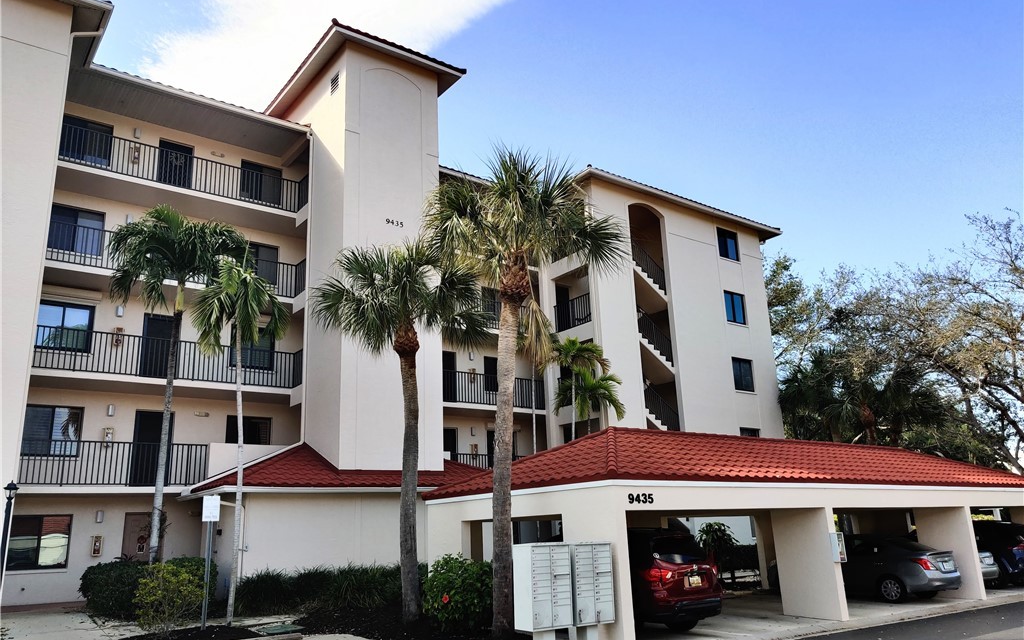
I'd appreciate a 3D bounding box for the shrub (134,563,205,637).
[{"bbox_3d":[-5.878,4.775,13.725,1.220,1.190,1.200,9,-19,-37],"label":"shrub"}]

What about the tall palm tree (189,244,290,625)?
[{"bbox_3d":[-5.266,2.097,15.290,2.000,7.100,2.000,9,-19,-37],"label":"tall palm tree"}]

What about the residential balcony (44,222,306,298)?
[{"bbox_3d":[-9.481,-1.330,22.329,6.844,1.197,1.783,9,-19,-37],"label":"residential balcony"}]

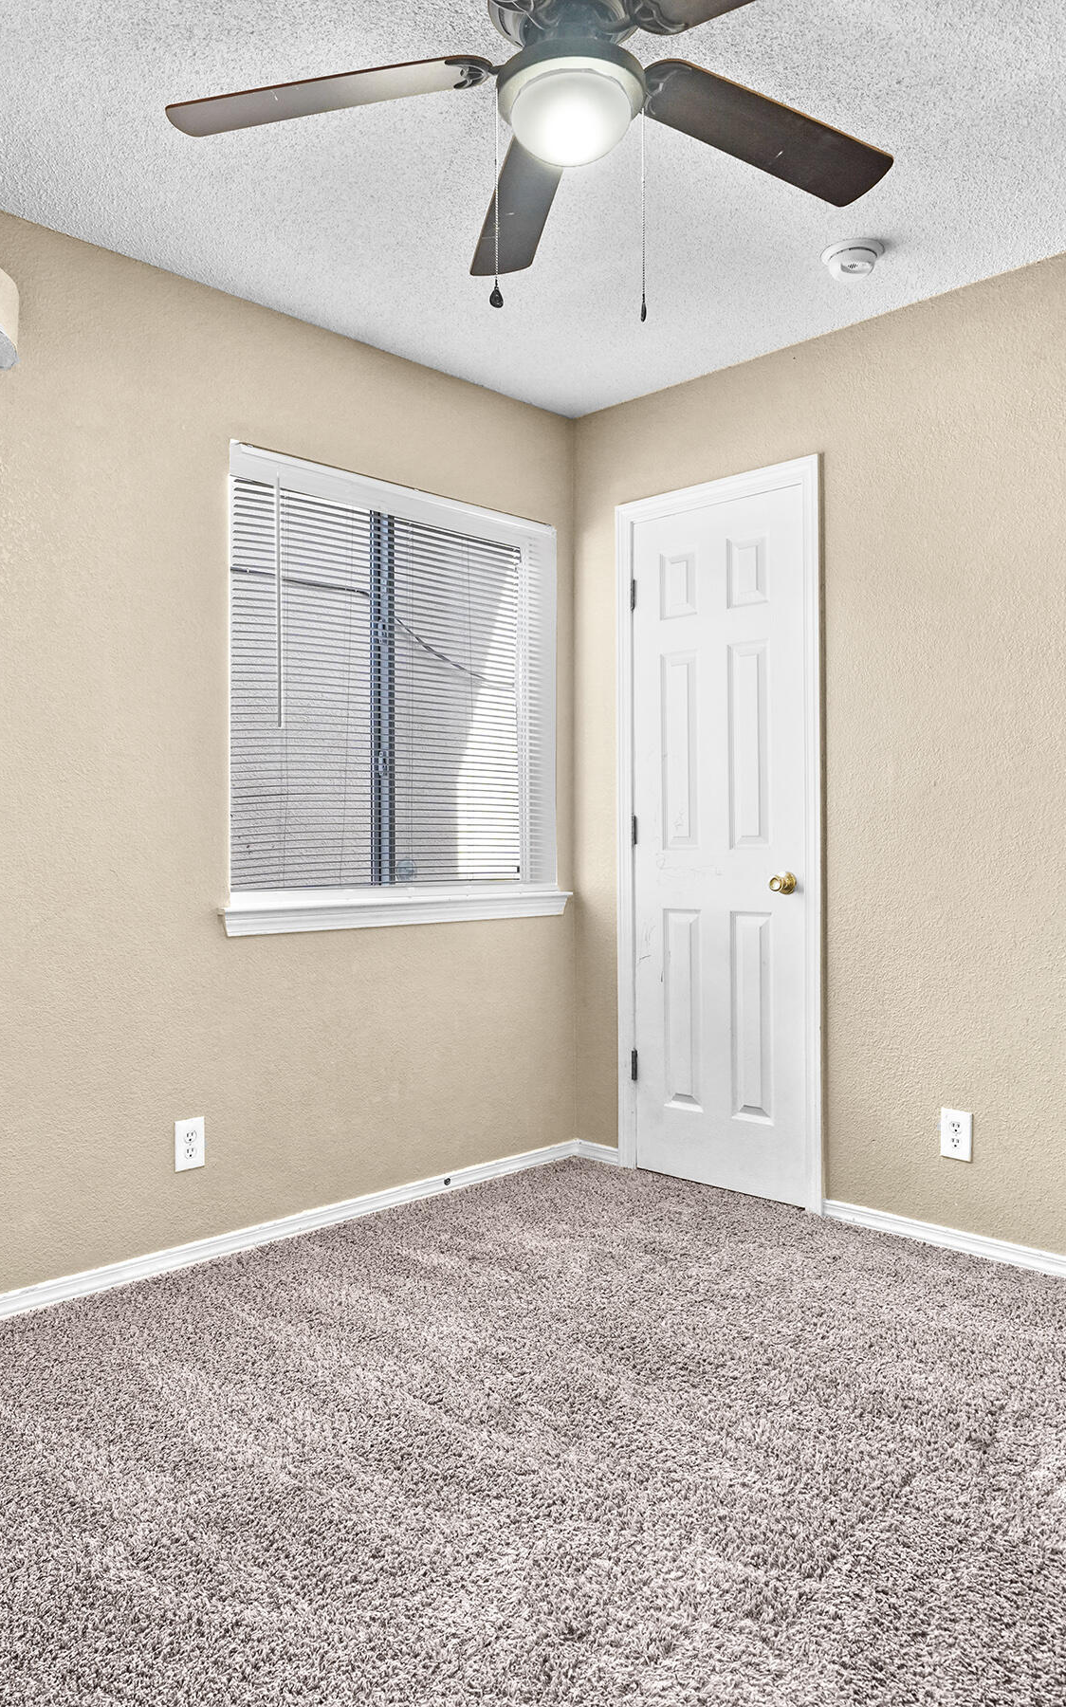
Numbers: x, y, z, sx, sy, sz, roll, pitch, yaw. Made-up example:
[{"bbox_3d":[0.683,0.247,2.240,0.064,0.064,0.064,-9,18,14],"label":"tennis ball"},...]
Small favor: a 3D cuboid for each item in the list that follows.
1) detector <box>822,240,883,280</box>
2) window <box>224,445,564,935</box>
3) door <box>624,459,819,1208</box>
[{"bbox_3d":[0.758,-1.398,2.696,0.147,0.042,0.147,0,0,0],"label":"detector"},{"bbox_3d":[-0.369,-0.423,3.359,1.210,1.260,0.120,-1,0,-45],"label":"window"},{"bbox_3d":[0.555,-0.039,3.398,0.060,2.080,0.700,-1,0,-45],"label":"door"}]

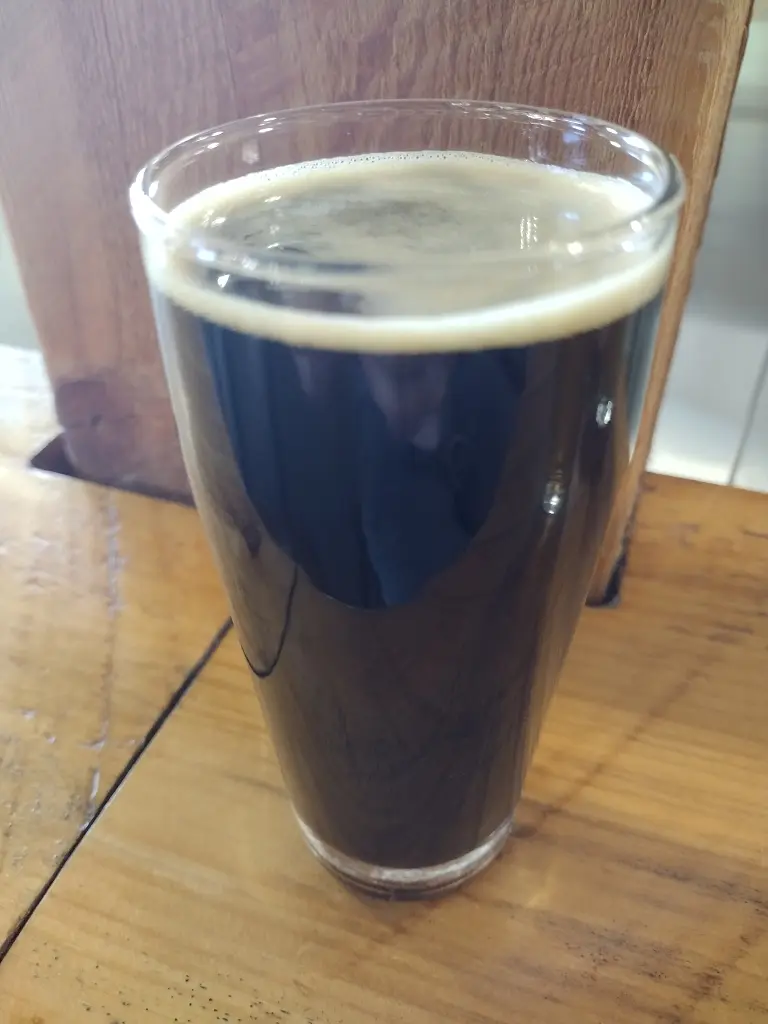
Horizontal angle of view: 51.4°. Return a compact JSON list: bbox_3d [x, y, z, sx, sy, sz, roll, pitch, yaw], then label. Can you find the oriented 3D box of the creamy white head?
[{"bbox_3d":[0.003,-0.045,0.126,0.077,0.005,0.077,-2,38,0],"label":"creamy white head"}]

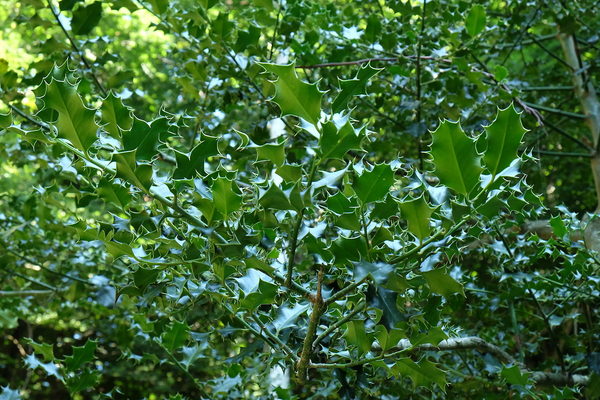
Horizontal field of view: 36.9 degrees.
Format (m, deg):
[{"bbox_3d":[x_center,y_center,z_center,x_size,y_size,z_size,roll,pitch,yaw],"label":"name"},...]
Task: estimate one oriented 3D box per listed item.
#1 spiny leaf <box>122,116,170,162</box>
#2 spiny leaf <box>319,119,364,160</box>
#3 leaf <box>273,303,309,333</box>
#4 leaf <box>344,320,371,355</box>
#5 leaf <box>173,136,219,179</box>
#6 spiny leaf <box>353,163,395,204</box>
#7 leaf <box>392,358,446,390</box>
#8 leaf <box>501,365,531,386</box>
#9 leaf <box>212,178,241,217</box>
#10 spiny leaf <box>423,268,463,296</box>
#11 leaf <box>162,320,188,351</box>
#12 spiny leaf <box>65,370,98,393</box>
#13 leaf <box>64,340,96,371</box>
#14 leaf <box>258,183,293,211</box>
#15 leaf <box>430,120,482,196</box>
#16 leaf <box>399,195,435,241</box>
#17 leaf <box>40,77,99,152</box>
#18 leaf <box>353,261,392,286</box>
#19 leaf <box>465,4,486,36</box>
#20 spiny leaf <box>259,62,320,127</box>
[{"bbox_3d":[-0.171,-0.067,1.000,0.042,0.059,0.017,37,25,0],"label":"spiny leaf"},{"bbox_3d":[0.046,-0.067,1.000,0.057,0.049,0.016,-48,0,30],"label":"spiny leaf"},{"bbox_3d":[-0.010,0.124,0.950,0.049,0.030,0.016,-40,-6,-27],"label":"leaf"},{"bbox_3d":[0.069,0.165,1.080,0.025,0.046,0.015,-14,30,0],"label":"leaf"},{"bbox_3d":[-0.116,-0.047,1.000,0.059,0.032,0.017,-46,0,25],"label":"leaf"},{"bbox_3d":[0.073,-0.017,0.900,0.038,0.052,0.018,25,29,4],"label":"spiny leaf"},{"bbox_3d":[0.139,0.204,1.050,0.063,0.032,0.017,18,0,20],"label":"leaf"},{"bbox_3d":[0.335,0.273,1.400,0.044,0.058,0.020,-37,31,4],"label":"leaf"},{"bbox_3d":[-0.085,-0.004,1.050,0.035,0.049,0.015,0,25,0],"label":"leaf"},{"bbox_3d":[0.143,0.083,0.900,0.050,0.028,0.017,29,0,24],"label":"spiny leaf"},{"bbox_3d":[-0.173,0.188,1.250,0.033,0.045,0.016,17,25,0],"label":"leaf"},{"bbox_3d":[-0.316,0.262,1.300,0.053,0.027,0.018,-22,0,25],"label":"spiny leaf"},{"bbox_3d":[-0.317,0.225,1.300,0.071,0.039,0.020,-46,4,21],"label":"leaf"},{"bbox_3d":[-0.027,-0.004,1.050,0.043,0.028,0.022,20,0,-30],"label":"leaf"},{"bbox_3d":[0.162,-0.043,0.930,0.048,0.079,0.018,-16,15,0],"label":"leaf"},{"bbox_3d":[0.127,0.019,0.980,0.037,0.055,0.017,-7,30,0],"label":"leaf"},{"bbox_3d":[-0.215,-0.080,0.840,0.045,0.078,0.020,-24,19,-11],"label":"leaf"},{"bbox_3d":[0.069,0.068,0.840,0.044,0.025,0.018,9,-5,-35],"label":"leaf"},{"bbox_3d":[0.312,-0.319,1.600,0.037,0.057,0.018,7,21,10],"label":"leaf"},{"bbox_3d":[-0.009,-0.099,0.840,0.047,0.079,0.020,-43,11,4],"label":"spiny leaf"}]

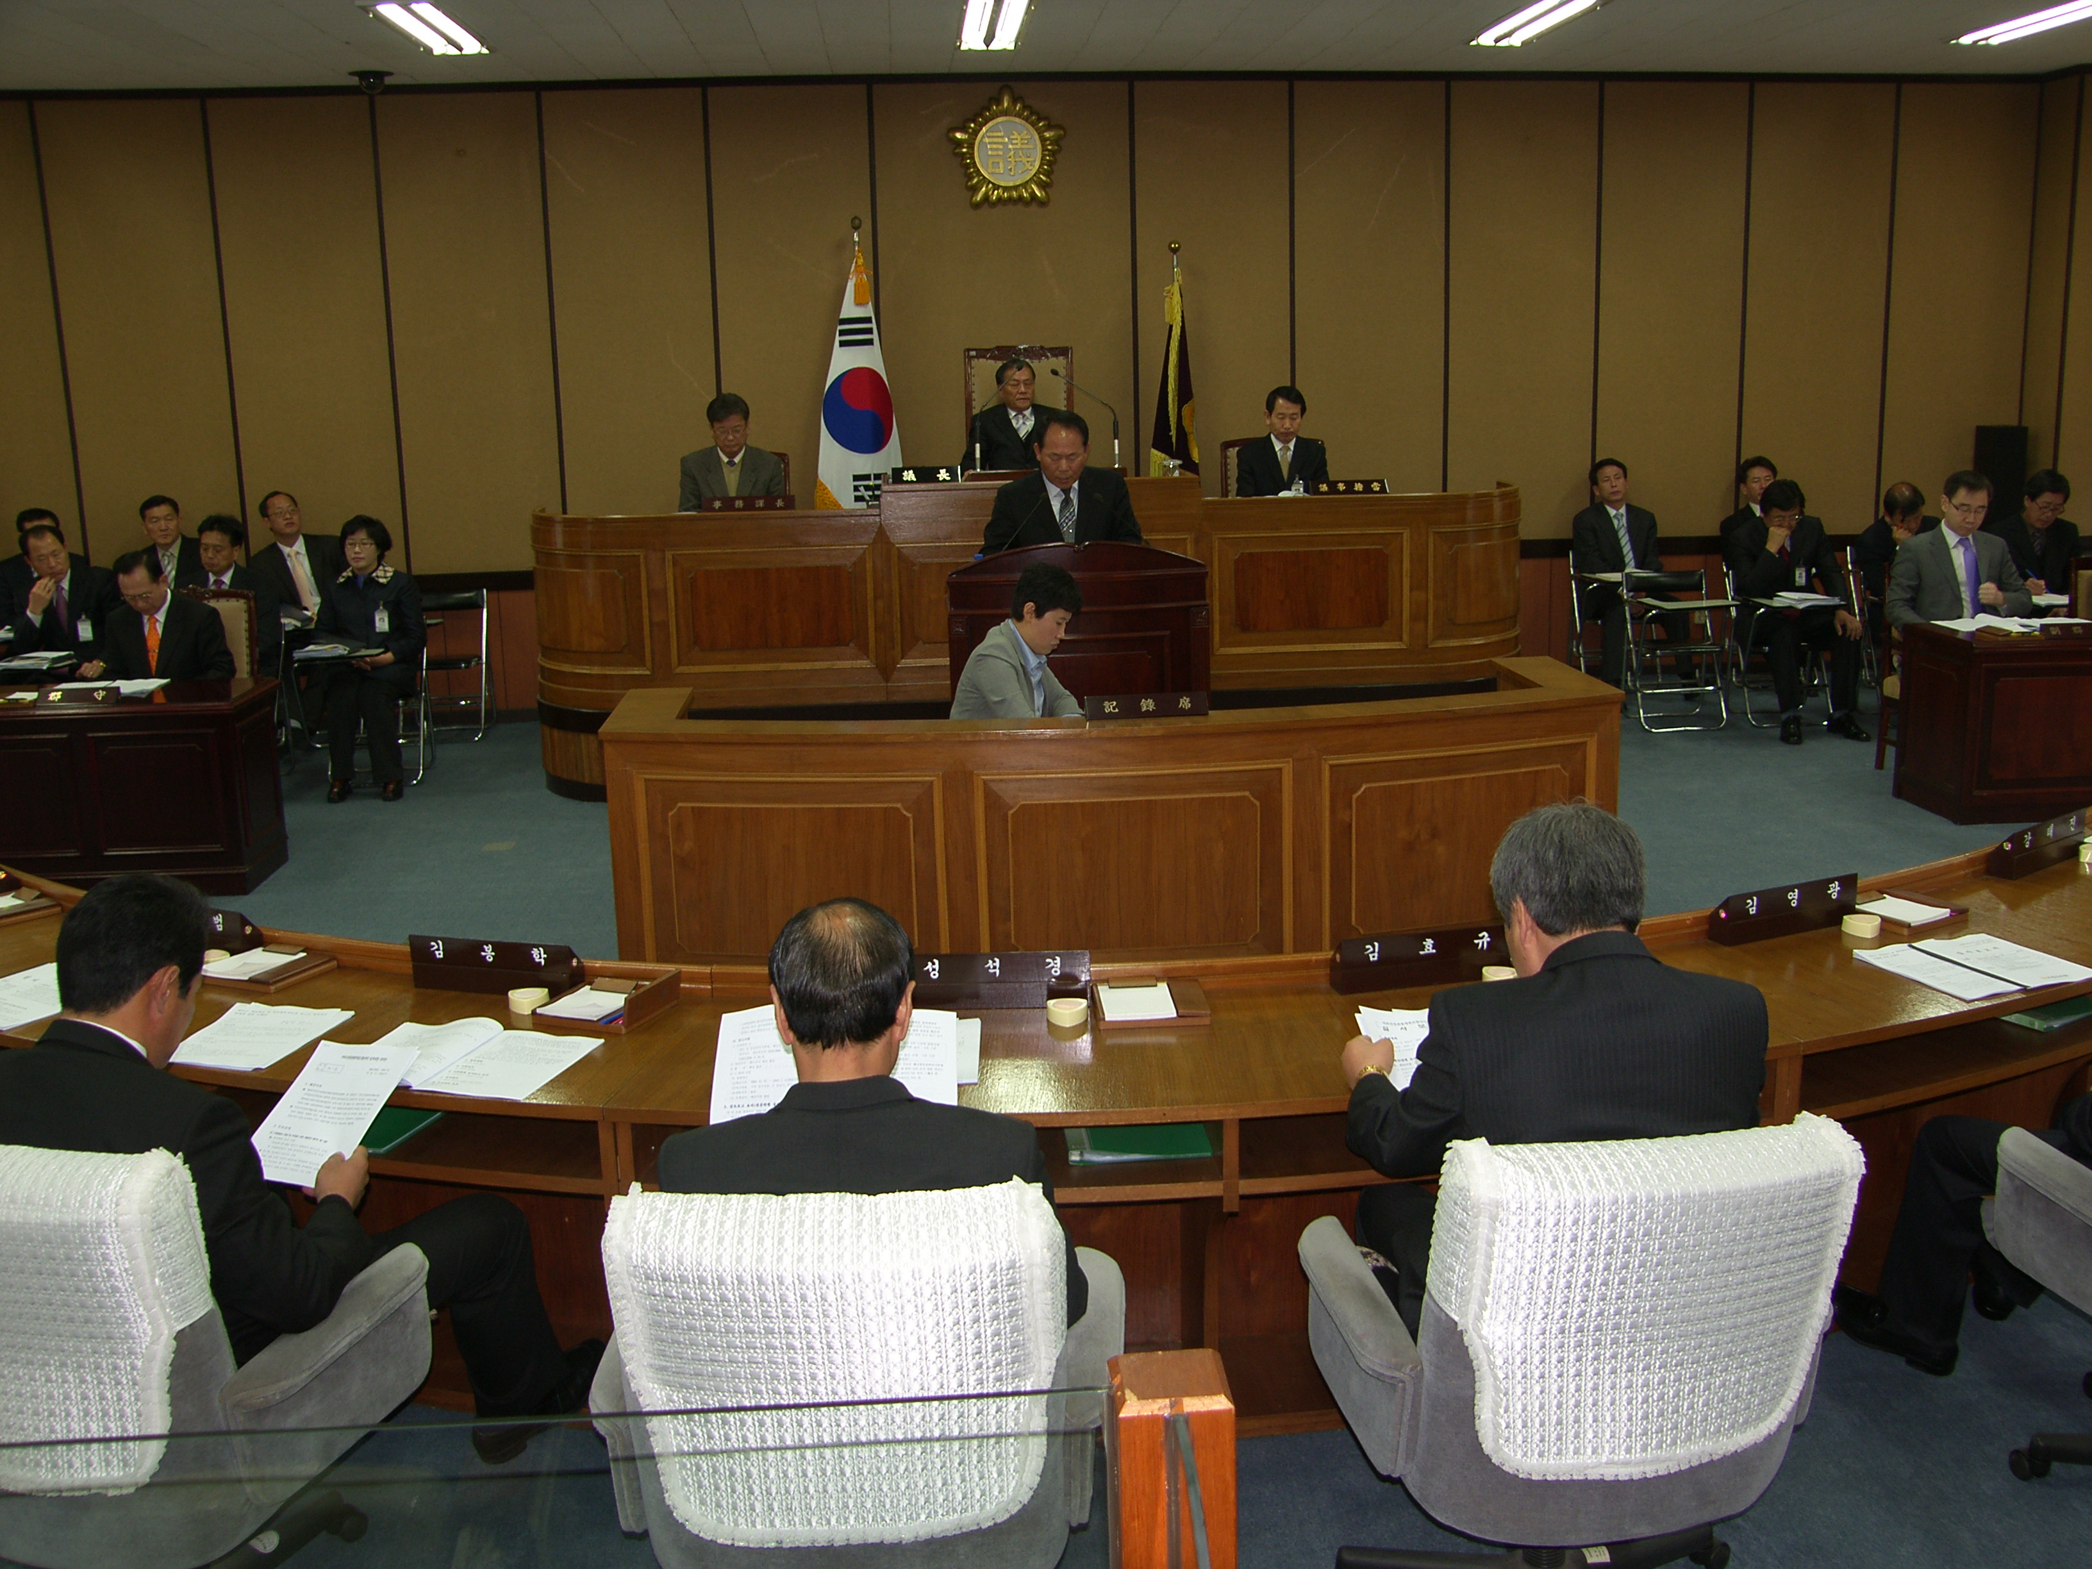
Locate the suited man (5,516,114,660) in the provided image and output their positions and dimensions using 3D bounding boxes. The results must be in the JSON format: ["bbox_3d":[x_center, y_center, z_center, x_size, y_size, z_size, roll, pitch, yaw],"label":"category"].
[{"bbox_3d":[-4.442,-0.526,7.736,0.560,1.270,0.800,-6,14,-17],"label":"suited man"}]

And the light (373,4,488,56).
[{"bbox_3d":[-2.869,-3.544,7.848,0.320,0.090,1.180,-2,13,-4],"label":"light"}]

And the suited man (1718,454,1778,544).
[{"bbox_3d":[3.980,-1.164,9.421,0.520,1.300,0.800,-3,13,-5],"label":"suited man"}]

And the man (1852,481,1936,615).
[{"bbox_3d":[4.543,-1.001,8.974,0.540,1.230,0.820,-1,12,1],"label":"man"}]

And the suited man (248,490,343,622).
[{"bbox_3d":[-3.673,-0.760,8.476,0.540,1.370,0.820,-5,13,-14],"label":"suited man"}]

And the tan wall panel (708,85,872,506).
[{"bbox_3d":[-1.359,-2.548,9.395,0.890,2.450,0.040,-2,13,-4],"label":"tan wall panel"}]

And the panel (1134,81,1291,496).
[{"bbox_3d":[0.969,-2.683,9.753,0.863,2.601,0.050,-2,10,-4],"label":"panel"}]

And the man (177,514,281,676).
[{"bbox_3d":[-3.652,-0.558,7.555,0.520,1.280,0.750,-2,10,-4],"label":"man"}]

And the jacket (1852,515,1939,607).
[{"bbox_3d":[4.571,-1.190,9.039,0.510,0.600,0.420,-1,12,1],"label":"jacket"}]

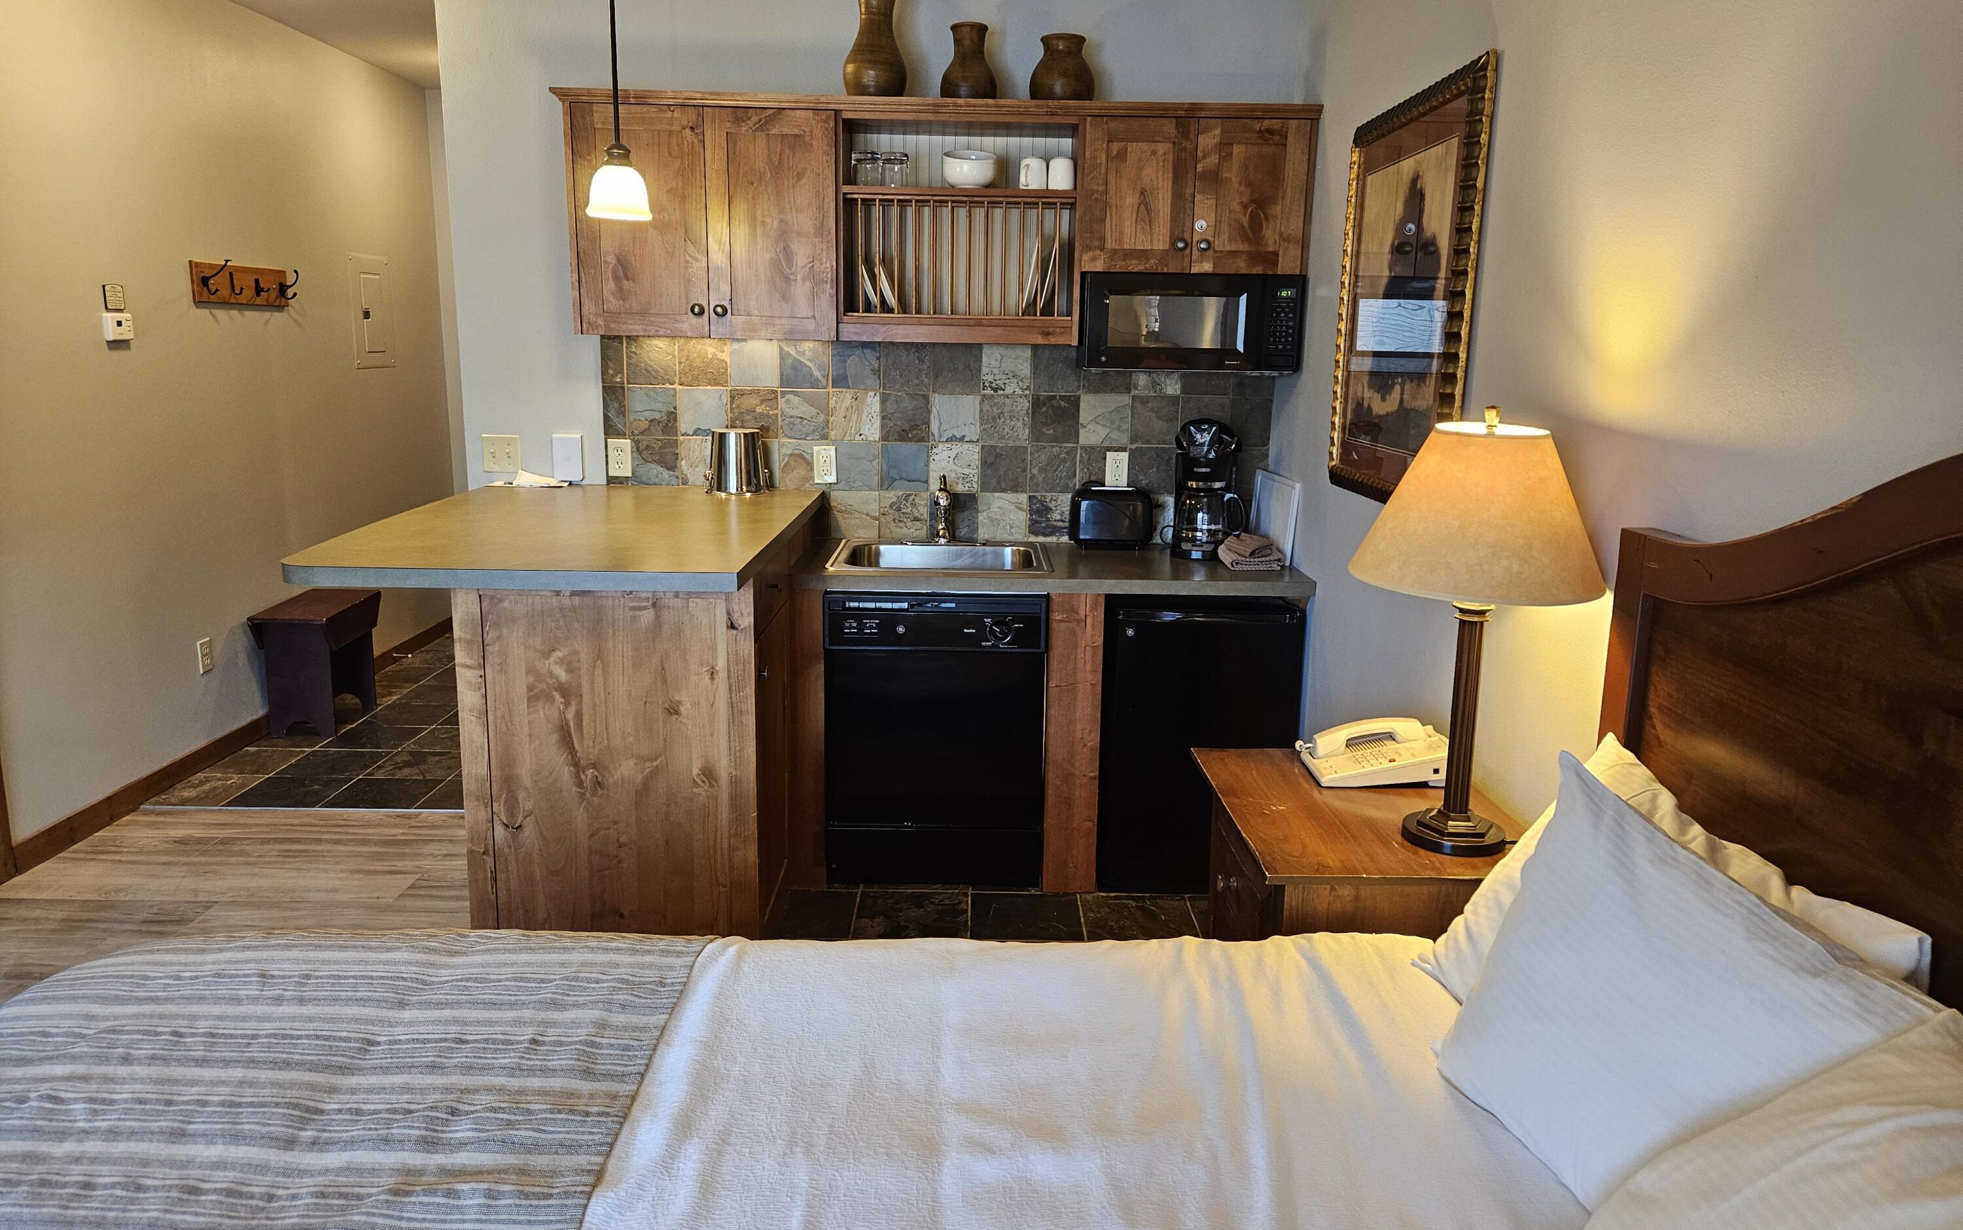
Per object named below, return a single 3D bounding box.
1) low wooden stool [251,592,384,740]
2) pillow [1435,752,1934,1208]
[{"bbox_3d":[-2.584,0.195,5.190,0.285,0.475,0.580,1,12,-1],"label":"low wooden stool"},{"bbox_3d":[0.659,0.432,1.308,0.170,0.440,0.660,20,7,-8],"label":"pillow"}]

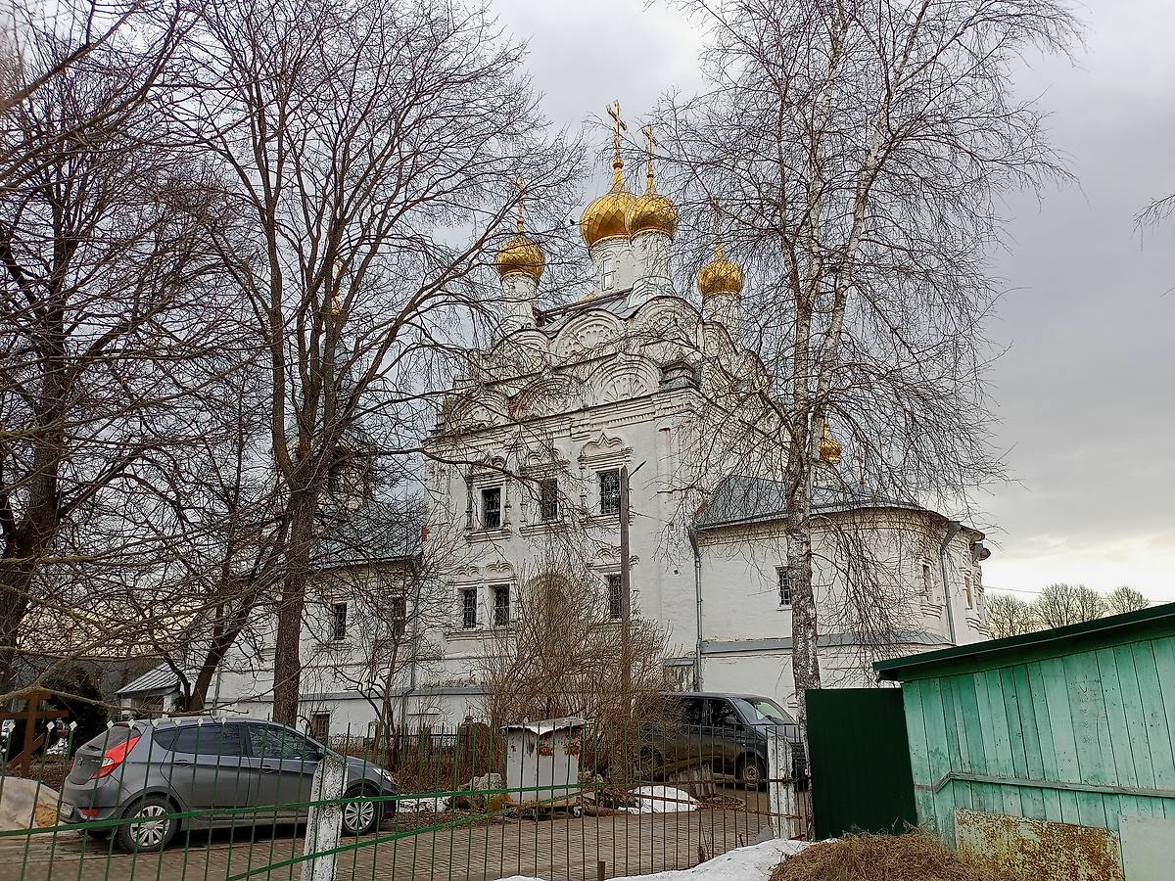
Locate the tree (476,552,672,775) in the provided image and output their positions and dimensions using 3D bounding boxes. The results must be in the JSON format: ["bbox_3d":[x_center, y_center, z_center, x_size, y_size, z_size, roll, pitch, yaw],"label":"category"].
[{"bbox_3d":[-0.174,4.605,19.436,3.900,4.400,3.600,0,-17,-1],"label":"tree"}]

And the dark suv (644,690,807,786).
[{"bbox_3d":[2.952,6.637,21.165,1.920,1.960,4.880,14,-22,-39],"label":"dark suv"}]

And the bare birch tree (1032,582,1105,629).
[{"bbox_3d":[37.928,17.131,73.222,6.200,12.300,6.000,-9,-19,26],"label":"bare birch tree"}]

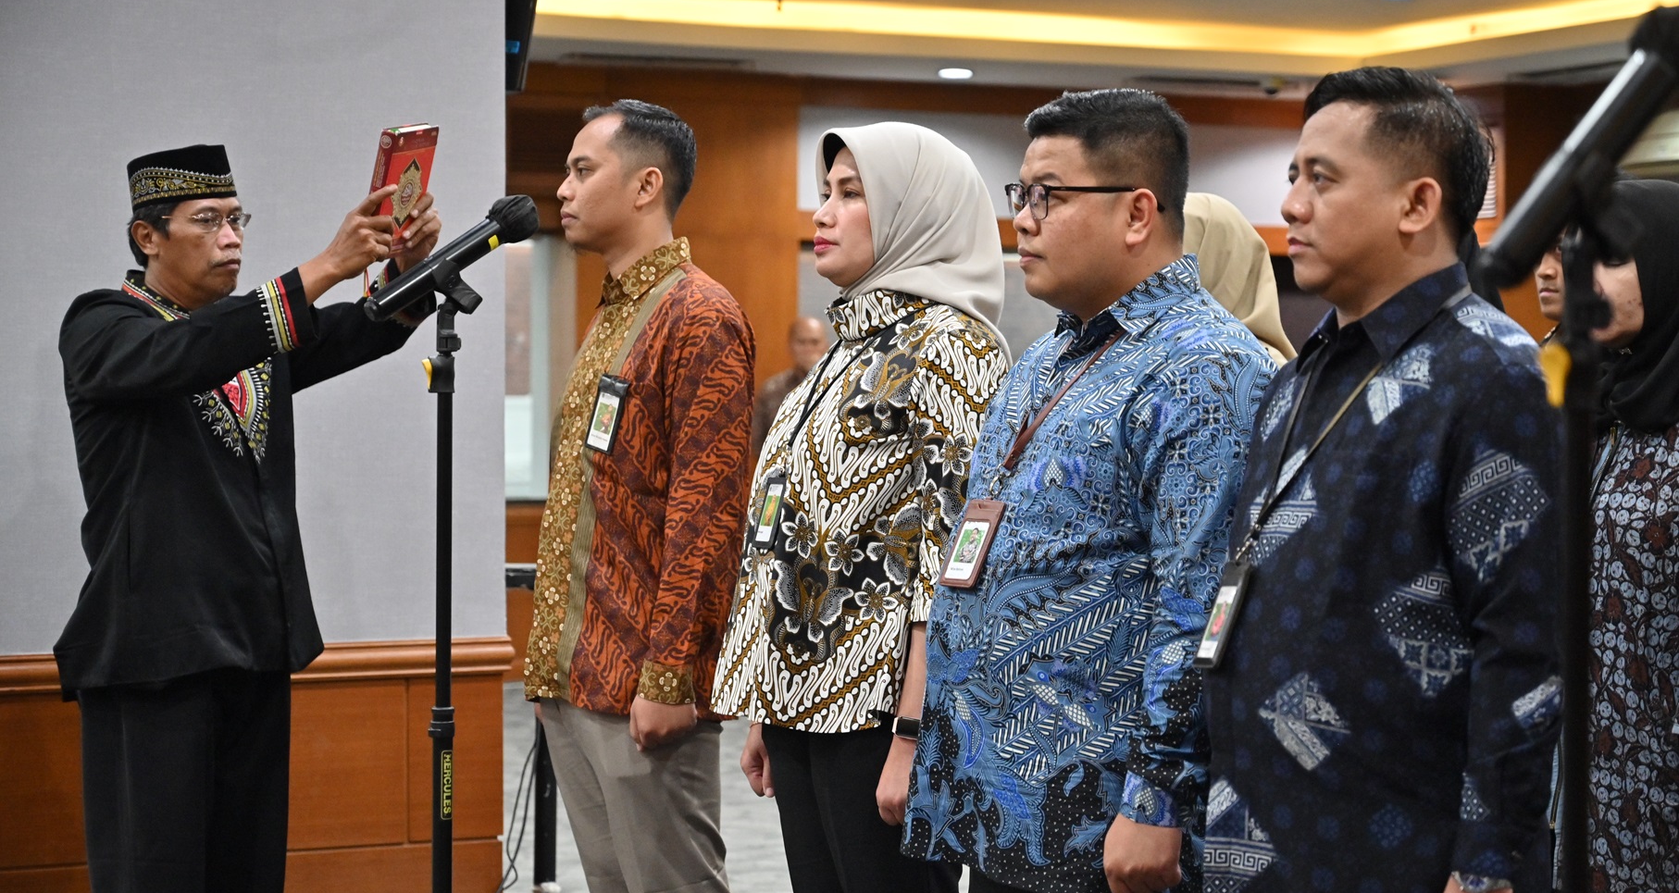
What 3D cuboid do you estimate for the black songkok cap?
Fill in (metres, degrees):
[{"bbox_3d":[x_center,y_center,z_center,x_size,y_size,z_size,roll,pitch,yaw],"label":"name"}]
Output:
[{"bbox_3d":[-1.030,-0.417,5.100,0.190,0.082,0.165,-11,-5,34],"label":"black songkok cap"}]

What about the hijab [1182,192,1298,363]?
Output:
[{"bbox_3d":[0.567,-0.232,5.030,0.260,0.320,0.225,0,1,-25],"label":"hijab"}]

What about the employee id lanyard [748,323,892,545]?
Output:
[{"bbox_3d":[0.009,-0.017,4.120,0.220,0.310,0.170,0,1,-23],"label":"employee id lanyard"}]

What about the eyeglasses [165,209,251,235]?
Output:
[{"bbox_3d":[-1.012,-0.348,5.090,0.140,0.038,0.137,1,2,35],"label":"eyeglasses"}]

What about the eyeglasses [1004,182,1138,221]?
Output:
[{"bbox_3d":[0.279,-0.274,3.680,0.142,0.043,0.142,0,1,-18],"label":"eyeglasses"}]

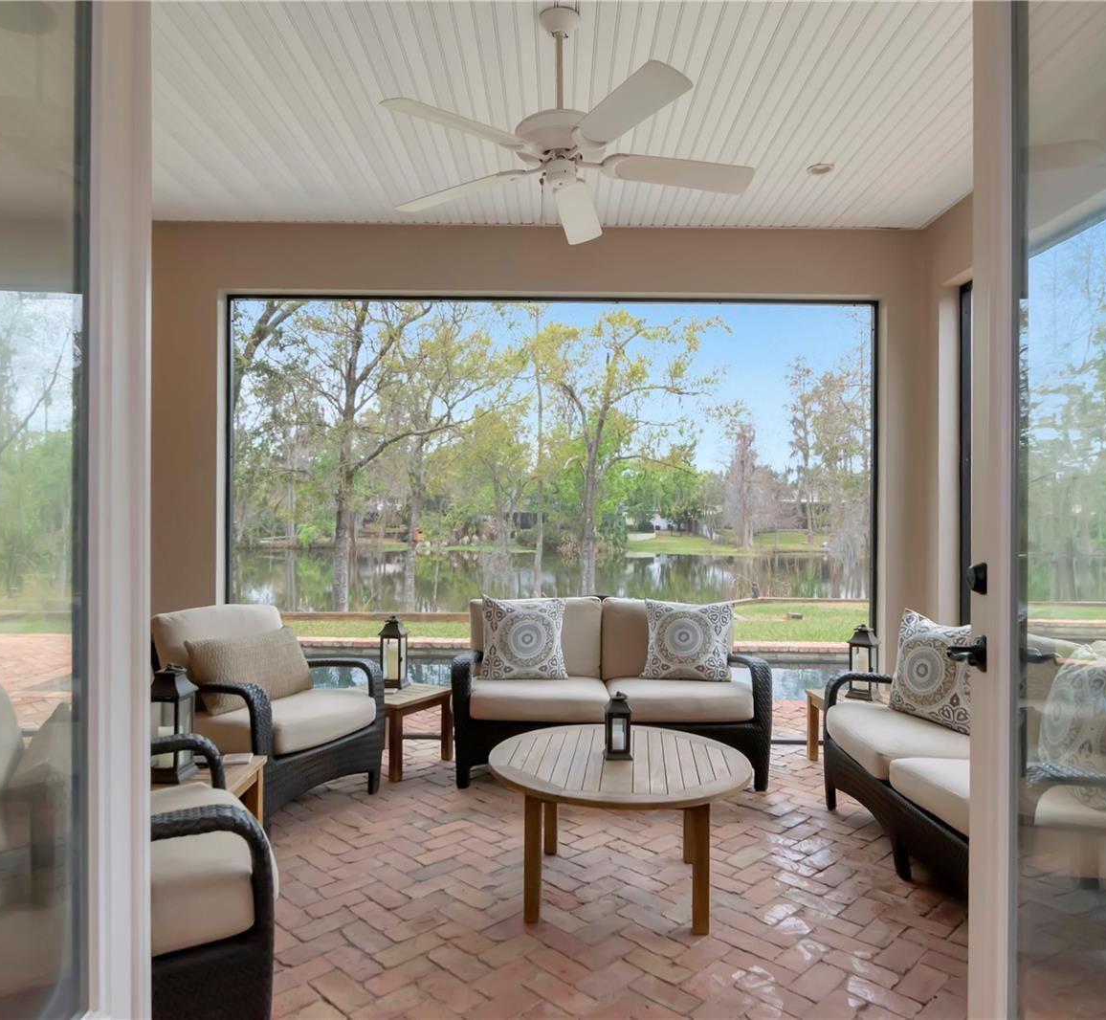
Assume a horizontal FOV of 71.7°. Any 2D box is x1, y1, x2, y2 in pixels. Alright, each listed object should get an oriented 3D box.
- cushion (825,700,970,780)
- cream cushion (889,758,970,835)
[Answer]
[{"bbox_3d":[1.550,0.950,3.145,0.620,0.140,0.670,0,-1,-4],"label":"cushion"},{"bbox_3d":[1.550,0.935,2.470,0.620,0.140,0.670,0,-1,-4],"label":"cream cushion"}]

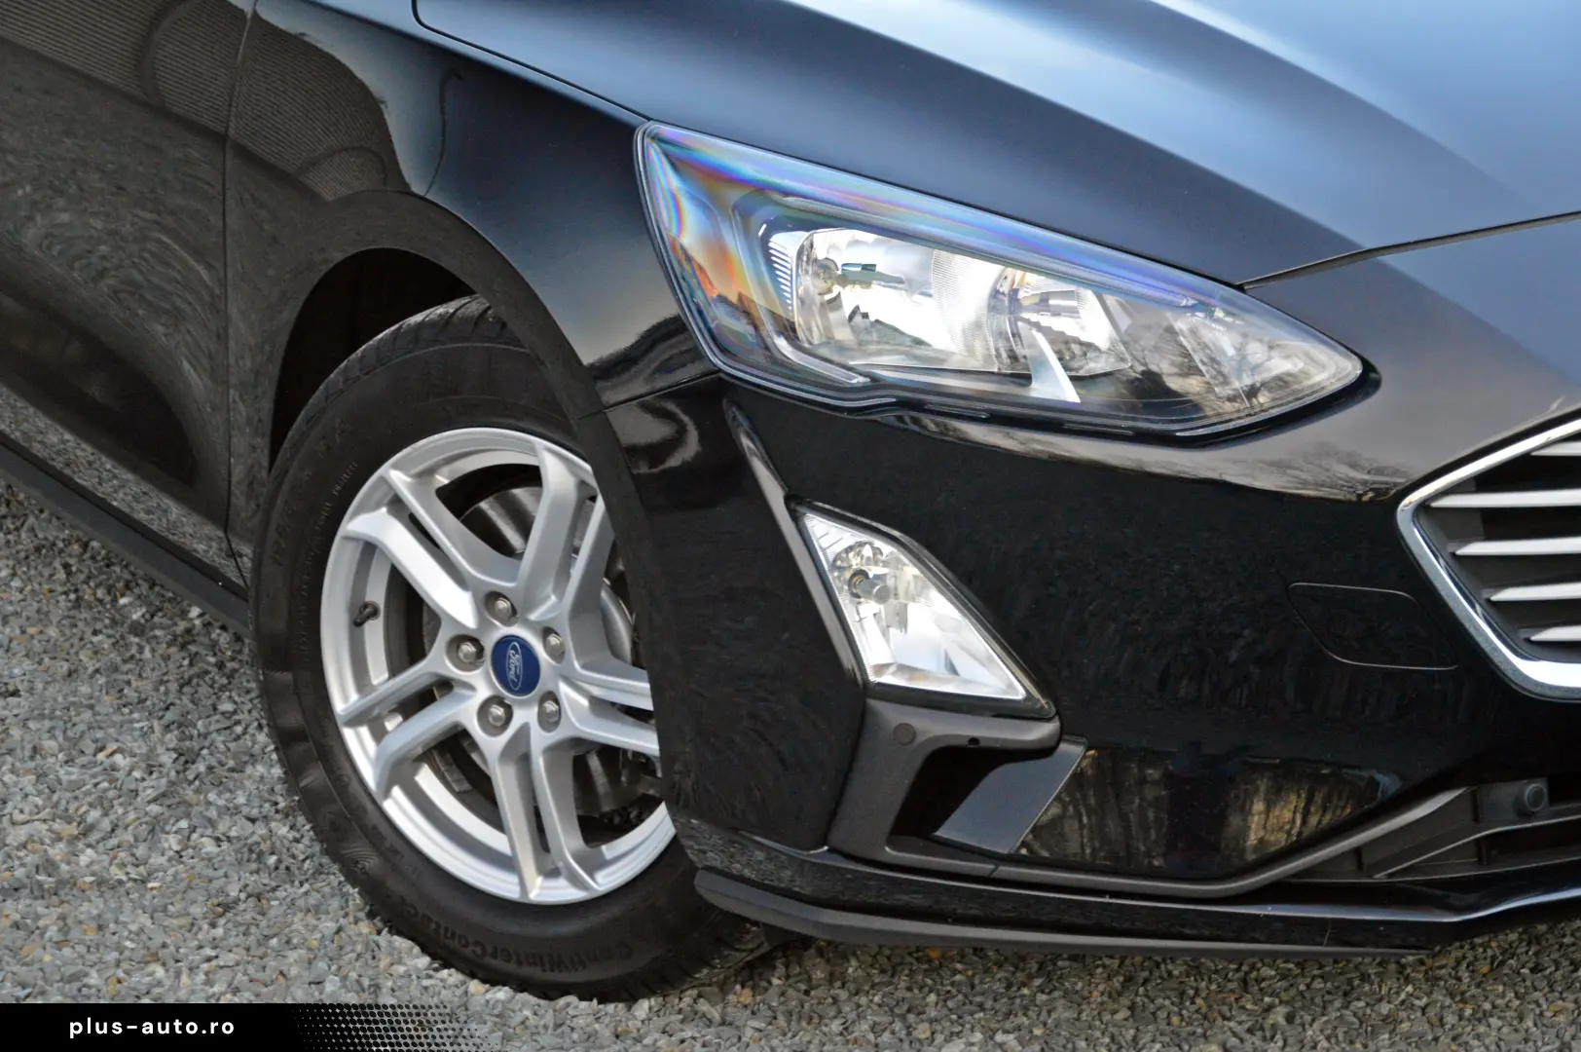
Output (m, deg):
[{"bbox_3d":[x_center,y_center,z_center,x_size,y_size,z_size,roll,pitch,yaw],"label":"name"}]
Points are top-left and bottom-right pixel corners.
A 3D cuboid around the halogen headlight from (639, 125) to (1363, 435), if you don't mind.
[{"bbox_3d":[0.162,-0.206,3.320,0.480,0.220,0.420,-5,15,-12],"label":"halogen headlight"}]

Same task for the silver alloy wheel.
[{"bbox_3d":[-0.202,0.109,3.751,0.440,0.440,0.190,8,17,33],"label":"silver alloy wheel"}]

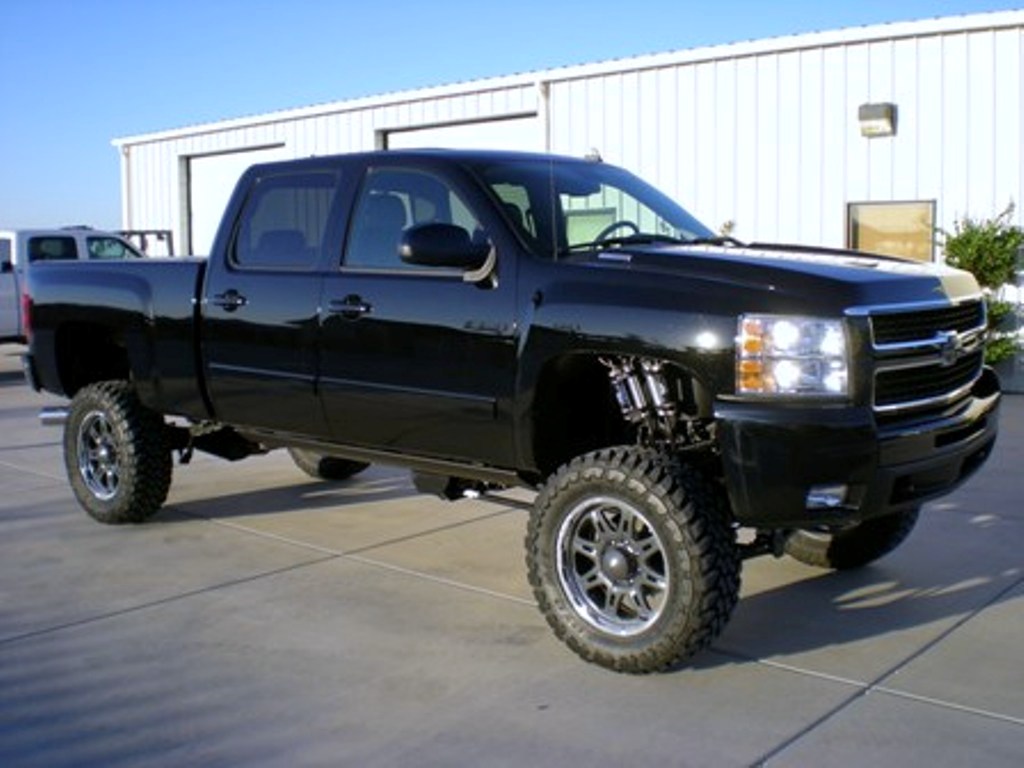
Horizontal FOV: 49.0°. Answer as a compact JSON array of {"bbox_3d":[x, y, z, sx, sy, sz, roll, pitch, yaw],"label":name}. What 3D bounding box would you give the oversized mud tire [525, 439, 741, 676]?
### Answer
[{"bbox_3d":[0.466,0.693,4.446,0.860,0.860,0.320,5,9,41],"label":"oversized mud tire"}]

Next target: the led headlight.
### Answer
[{"bbox_3d":[1.011,-0.102,4.018,0.320,0.290,0.320,5,9,41],"label":"led headlight"}]

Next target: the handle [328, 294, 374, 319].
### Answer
[{"bbox_3d":[-0.764,-0.362,5.287,0.260,0.110,0.065,5,9,41],"label":"handle"}]

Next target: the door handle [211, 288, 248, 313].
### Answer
[{"bbox_3d":[-1.476,-0.435,5.897,0.260,0.110,0.065,5,9,41],"label":"door handle"}]

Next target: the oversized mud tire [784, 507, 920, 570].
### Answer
[{"bbox_3d":[1.660,0.520,5.819,0.860,0.860,0.320,5,9,41],"label":"oversized mud tire"}]

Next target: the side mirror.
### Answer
[{"bbox_3d":[-0.288,-0.567,4.661,0.170,0.200,0.330,5,9,41],"label":"side mirror"}]

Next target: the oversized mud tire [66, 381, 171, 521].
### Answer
[{"bbox_3d":[-2.468,0.431,7.032,0.860,0.860,0.320,5,9,41],"label":"oversized mud tire"}]

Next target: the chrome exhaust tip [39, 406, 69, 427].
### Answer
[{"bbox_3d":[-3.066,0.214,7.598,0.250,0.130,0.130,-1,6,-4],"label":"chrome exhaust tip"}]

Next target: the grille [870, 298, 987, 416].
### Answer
[{"bbox_3d":[1.700,-0.137,4.485,0.140,0.370,1.170,5,9,41],"label":"grille"}]

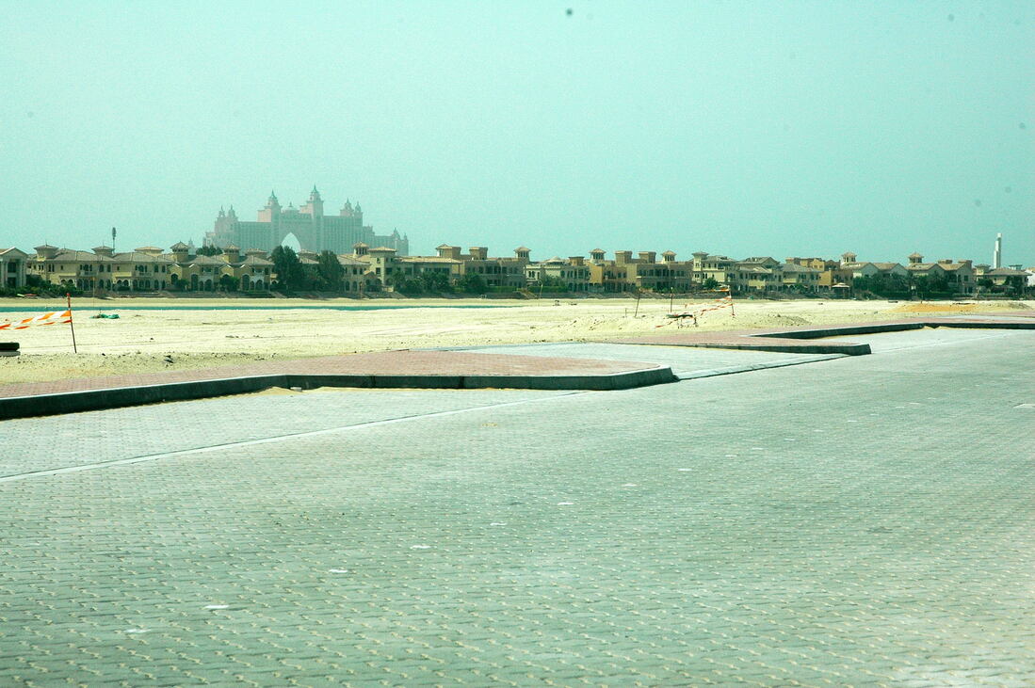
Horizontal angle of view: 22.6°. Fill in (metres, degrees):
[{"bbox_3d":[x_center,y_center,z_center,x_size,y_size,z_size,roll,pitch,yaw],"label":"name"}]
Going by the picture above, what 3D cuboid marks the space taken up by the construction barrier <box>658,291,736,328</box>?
[{"bbox_3d":[3.683,-0.702,53.500,1.550,0.730,0.500,0,1,-18],"label":"construction barrier"}]

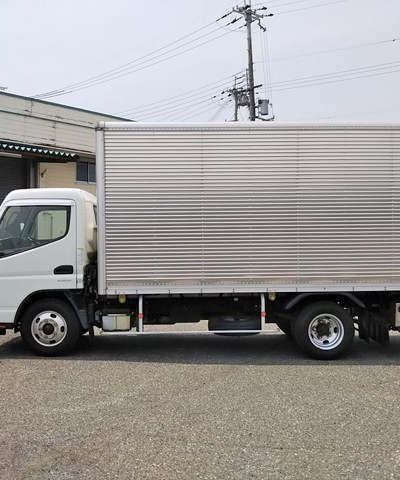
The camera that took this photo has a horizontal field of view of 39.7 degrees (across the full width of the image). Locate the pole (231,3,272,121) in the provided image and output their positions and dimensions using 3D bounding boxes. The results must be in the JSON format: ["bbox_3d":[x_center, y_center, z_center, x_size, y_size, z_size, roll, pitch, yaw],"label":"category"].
[{"bbox_3d":[2.600,-5.150,27.000,1.900,12.900,1.200,-2,0,0],"label":"pole"}]

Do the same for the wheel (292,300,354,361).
[{"bbox_3d":[1.550,1.113,6.910,0.720,0.720,0.270,1,0,-2],"label":"wheel"}]

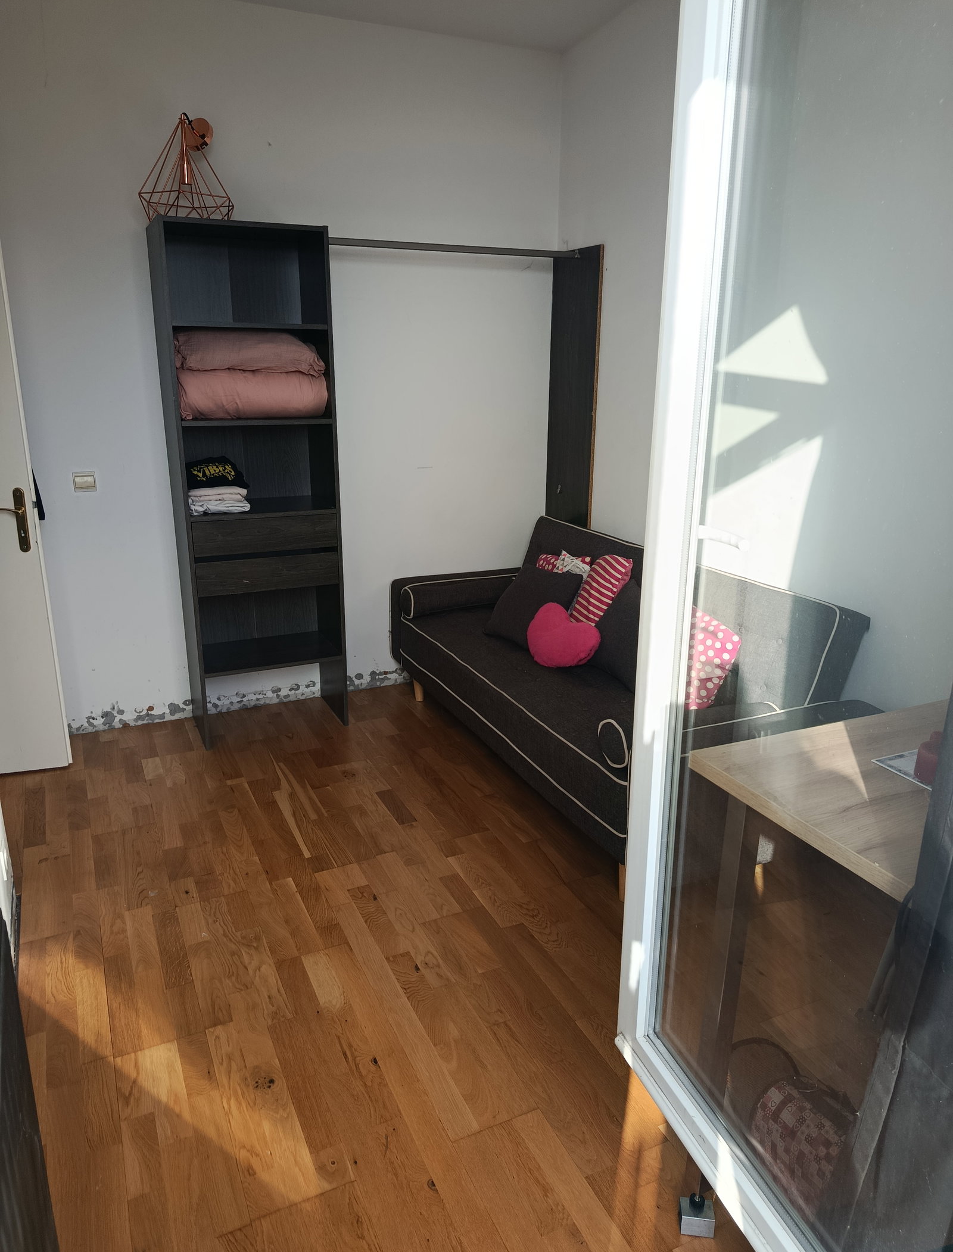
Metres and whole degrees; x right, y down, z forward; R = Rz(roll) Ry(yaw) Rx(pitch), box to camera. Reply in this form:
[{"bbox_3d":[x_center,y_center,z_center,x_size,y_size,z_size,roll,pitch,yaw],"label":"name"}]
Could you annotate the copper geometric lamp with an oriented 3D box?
[{"bbox_3d":[-1.047,-1.646,3.173,0.353,0.361,0.318,-13,22,-37],"label":"copper geometric lamp"}]

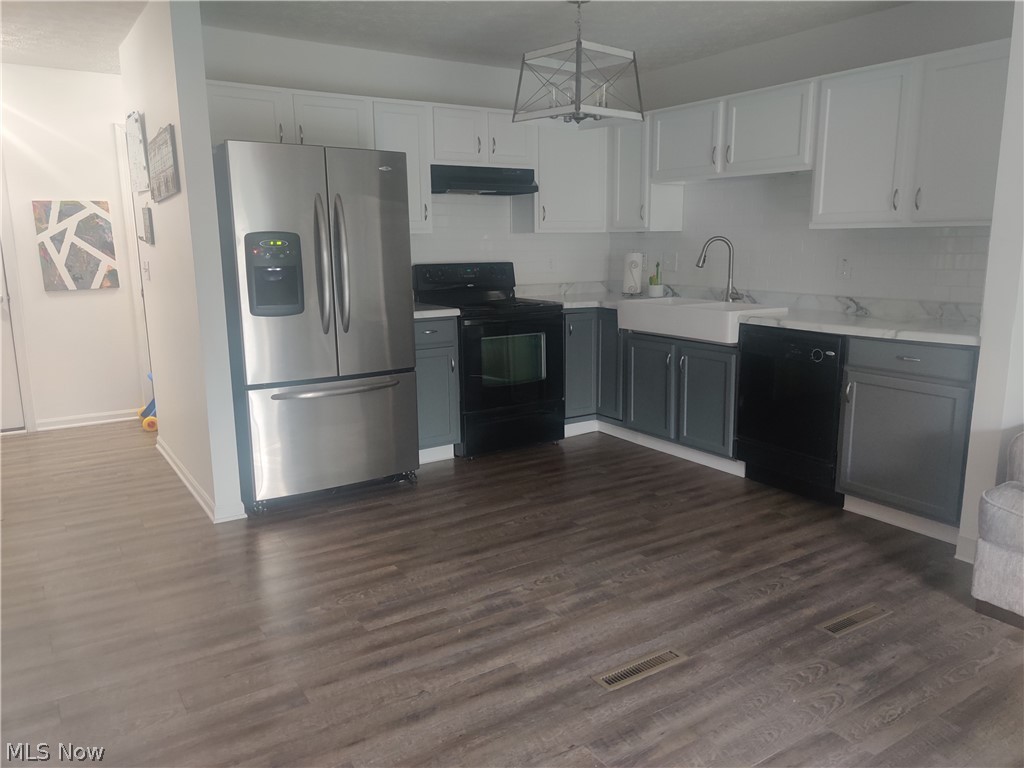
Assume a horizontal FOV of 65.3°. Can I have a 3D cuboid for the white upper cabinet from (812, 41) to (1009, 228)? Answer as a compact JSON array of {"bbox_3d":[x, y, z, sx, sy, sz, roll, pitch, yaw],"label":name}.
[{"bbox_3d":[1.970,-1.128,3.766,0.315,0.762,1.070,-7,12,-32],"label":"white upper cabinet"}]

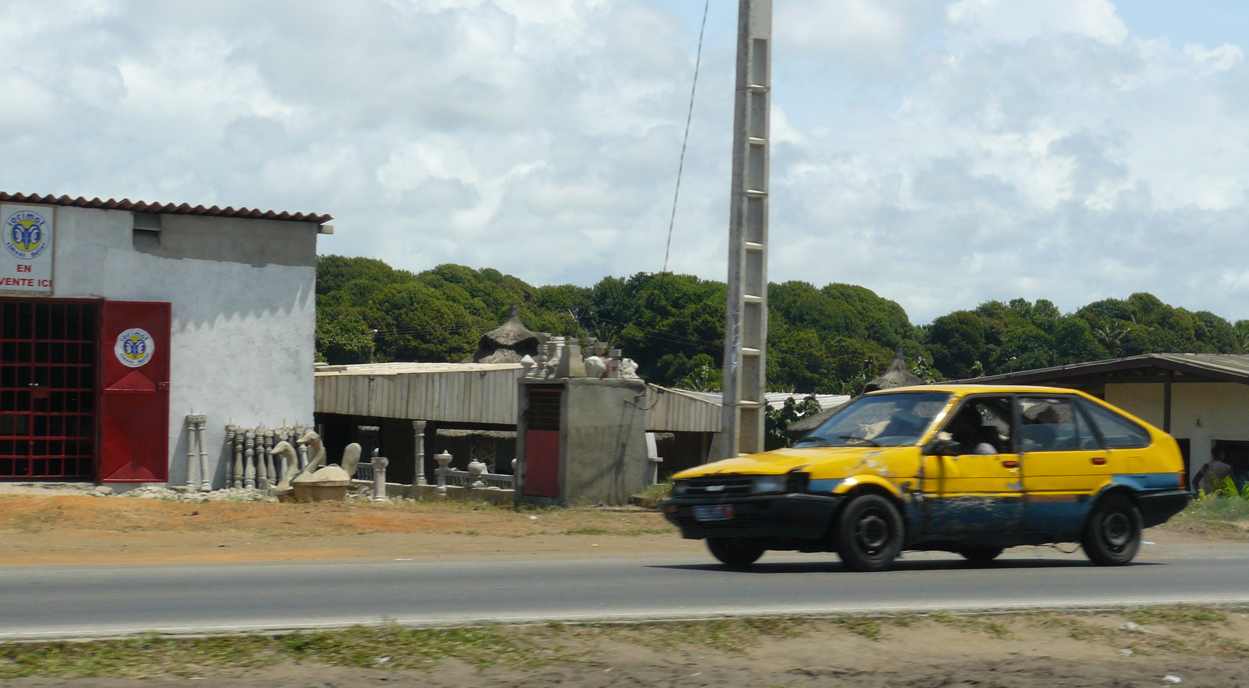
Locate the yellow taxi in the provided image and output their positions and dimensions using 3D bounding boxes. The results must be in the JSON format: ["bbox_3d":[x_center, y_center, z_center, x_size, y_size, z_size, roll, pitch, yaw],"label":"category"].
[{"bbox_3d":[2.353,1.010,22.124,4.150,1.385,1.640,2,-2,-35],"label":"yellow taxi"}]

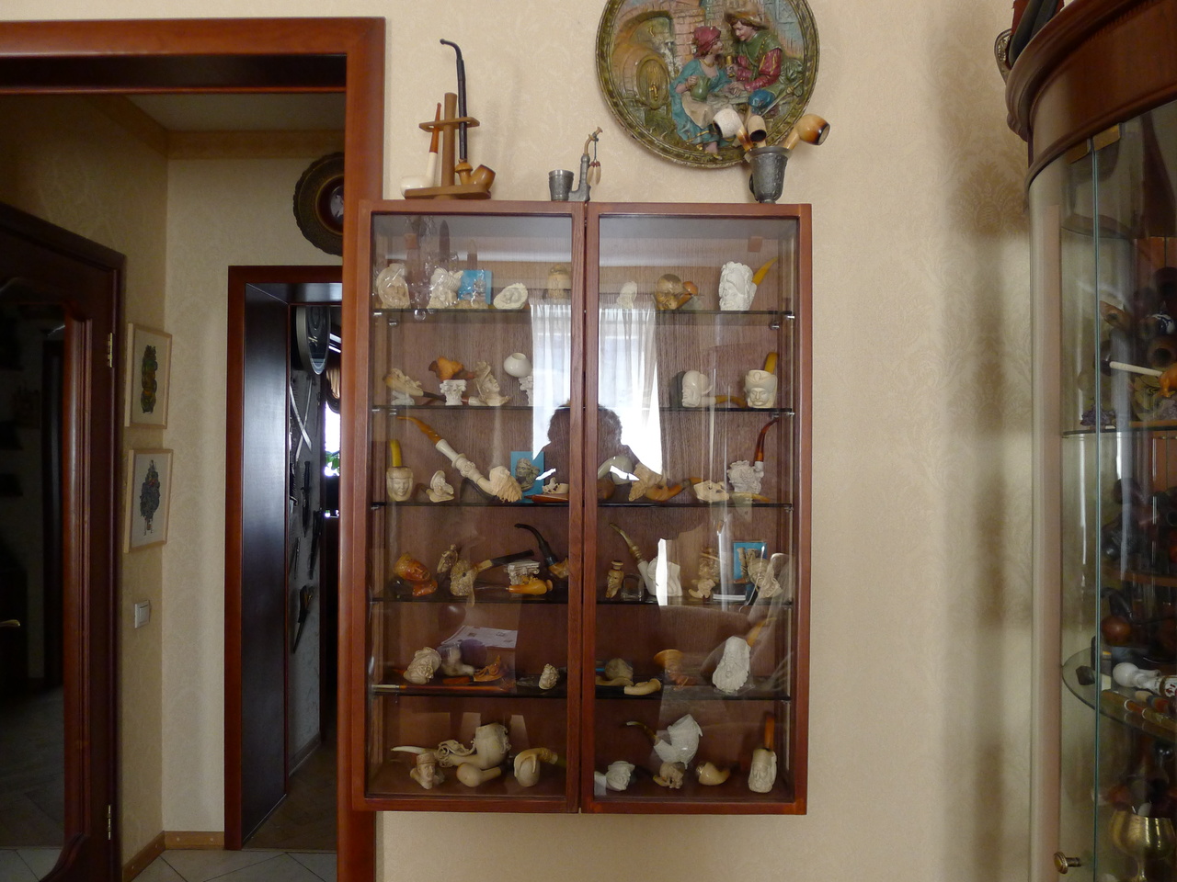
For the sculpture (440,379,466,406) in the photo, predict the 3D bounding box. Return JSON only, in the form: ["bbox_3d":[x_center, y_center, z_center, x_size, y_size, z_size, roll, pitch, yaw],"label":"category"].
[{"bbox_3d":[-0.200,-0.071,1.205,0.038,0.041,0.037,1,0,-1],"label":"sculpture"}]

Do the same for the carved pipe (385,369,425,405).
[{"bbox_3d":[-0.275,-0.081,1.215,0.055,0.054,0.035,0,0,-11],"label":"carved pipe"}]

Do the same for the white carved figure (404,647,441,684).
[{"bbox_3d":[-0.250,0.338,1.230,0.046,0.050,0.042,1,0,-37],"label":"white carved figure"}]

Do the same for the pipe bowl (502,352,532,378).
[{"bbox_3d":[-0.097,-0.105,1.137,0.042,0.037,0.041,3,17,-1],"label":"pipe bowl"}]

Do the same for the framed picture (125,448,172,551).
[{"bbox_3d":[-1.517,0.202,2.820,0.018,0.340,0.245,3,0,0],"label":"framed picture"}]

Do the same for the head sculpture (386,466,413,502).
[{"bbox_3d":[-0.277,0.063,1.200,0.037,0.051,0.042,1,0,-19],"label":"head sculpture"}]

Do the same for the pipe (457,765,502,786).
[{"bbox_3d":[-0.160,0.492,1.200,0.063,0.030,0.035,1,0,-18],"label":"pipe"}]

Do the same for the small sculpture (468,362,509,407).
[{"bbox_3d":[-0.139,-0.079,1.135,0.056,0.065,0.042,0,0,22],"label":"small sculpture"}]

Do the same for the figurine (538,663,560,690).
[{"bbox_3d":[-0.058,0.347,1.200,0.027,0.035,0.027,1,0,-27],"label":"figurine"}]

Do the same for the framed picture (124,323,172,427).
[{"bbox_3d":[-1.522,-0.217,2.810,0.022,0.340,0.240,1,0,0],"label":"framed picture"}]

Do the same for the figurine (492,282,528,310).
[{"bbox_3d":[-0.107,-0.200,1.135,0.047,0.040,0.036,1,0,0],"label":"figurine"}]

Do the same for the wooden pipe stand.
[{"bbox_3d":[-0.194,-0.400,1.123,0.118,0.158,0.050,0,0,16],"label":"wooden pipe stand"}]

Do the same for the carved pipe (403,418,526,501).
[{"bbox_3d":[-0.190,0.027,1.215,0.180,0.125,0.045,0,0,6],"label":"carved pipe"}]

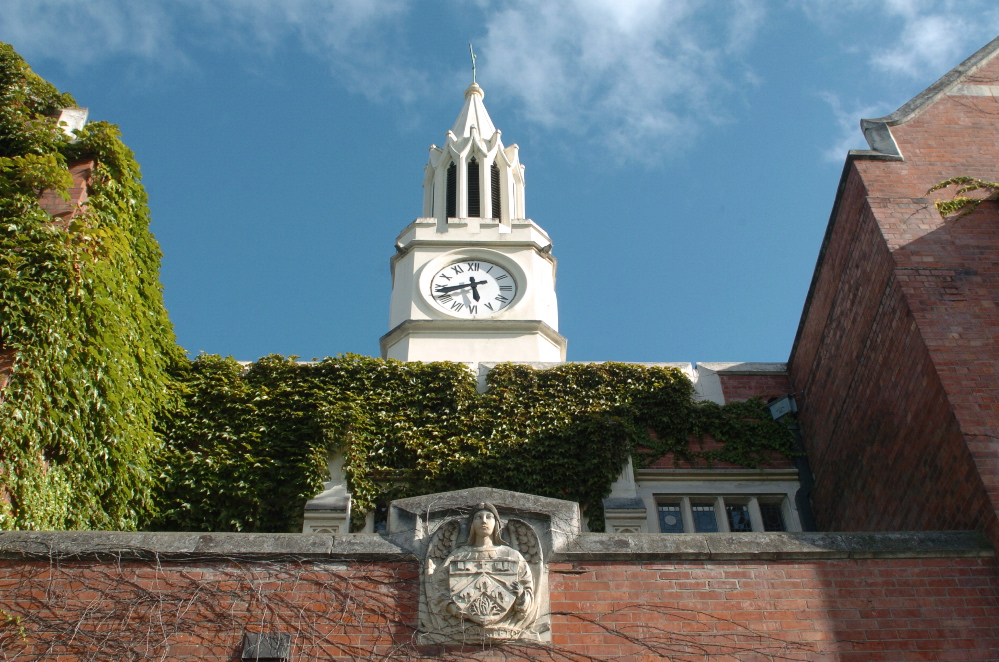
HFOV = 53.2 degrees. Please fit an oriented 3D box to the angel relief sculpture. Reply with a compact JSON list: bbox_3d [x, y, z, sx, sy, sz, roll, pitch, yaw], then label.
[{"bbox_3d":[-0.125,1.755,7.367,0.914,1.093,0.250,0,-44,-2],"label":"angel relief sculpture"}]

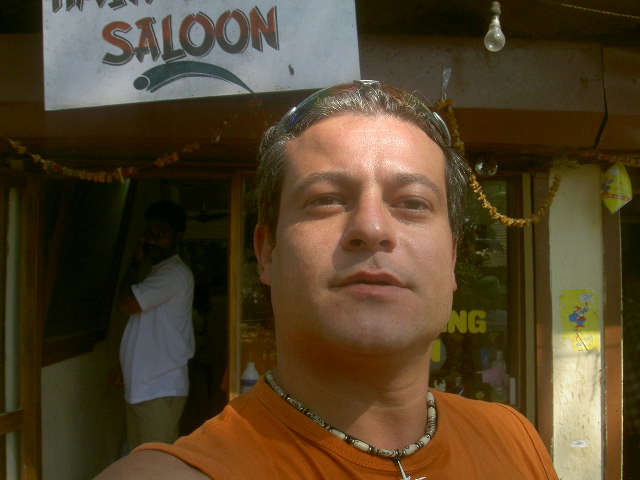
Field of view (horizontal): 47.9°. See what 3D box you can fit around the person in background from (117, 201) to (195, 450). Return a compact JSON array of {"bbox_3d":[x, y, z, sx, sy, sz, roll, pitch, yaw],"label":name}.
[{"bbox_3d":[-0.700,0.670,3.080,0.370,1.690,0.480,1,-3,-14],"label":"person in background"}]

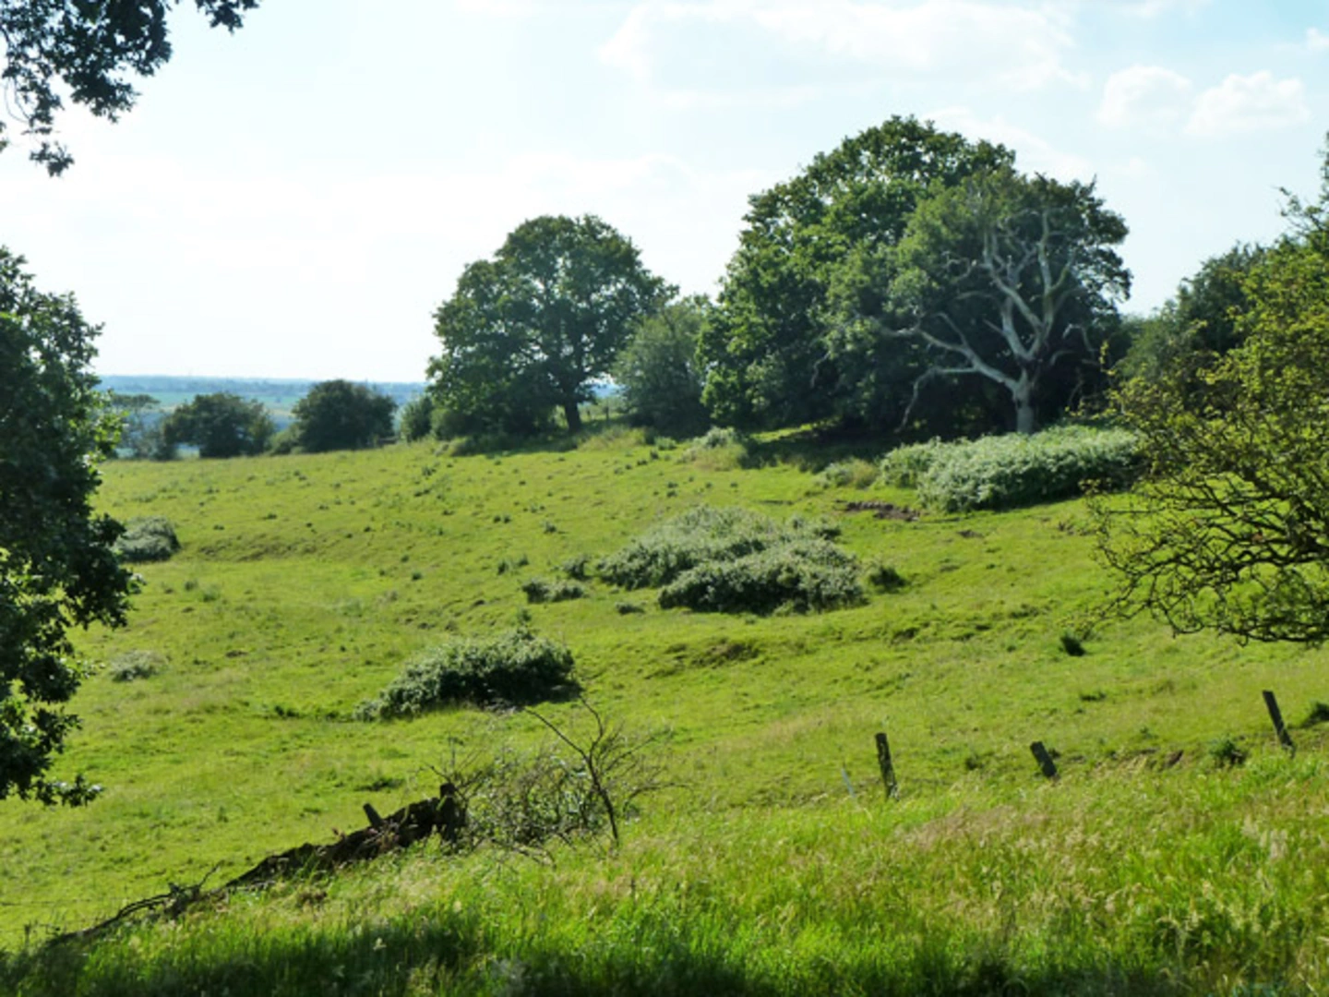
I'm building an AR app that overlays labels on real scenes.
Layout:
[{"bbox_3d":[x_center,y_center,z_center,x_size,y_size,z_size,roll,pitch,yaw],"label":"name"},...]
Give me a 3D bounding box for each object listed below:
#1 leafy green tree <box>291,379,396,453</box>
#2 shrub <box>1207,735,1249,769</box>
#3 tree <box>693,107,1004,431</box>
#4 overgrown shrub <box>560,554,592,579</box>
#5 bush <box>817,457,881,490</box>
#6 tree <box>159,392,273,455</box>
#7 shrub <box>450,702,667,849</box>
[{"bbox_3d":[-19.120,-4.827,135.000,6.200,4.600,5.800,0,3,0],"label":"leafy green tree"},{"bbox_3d":[8.571,3.851,34.500,0.620,0.500,0.550,0,3,0],"label":"shrub"},{"bbox_3d":[9.277,-10.127,103.000,15.000,14.300,14.000,0,3,0],"label":"tree"},{"bbox_3d":[-2.680,2.057,68.000,0.980,0.750,0.900,0,3,0],"label":"overgrown shrub"},{"bbox_3d":[7.139,-0.948,88.000,2.550,1.200,1.900,0,3,0],"label":"bush"},{"bbox_3d":[-27.987,-4.589,142.000,6.900,4.400,6.000,0,3,0],"label":"tree"},{"bbox_3d":[-1.263,3.200,26.000,2.550,1.700,1.900,0,3,0],"label":"shrub"}]

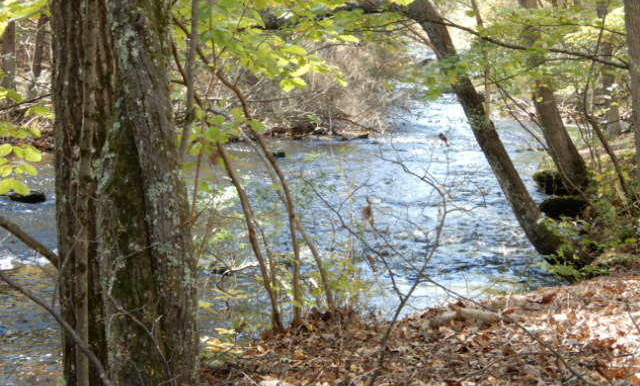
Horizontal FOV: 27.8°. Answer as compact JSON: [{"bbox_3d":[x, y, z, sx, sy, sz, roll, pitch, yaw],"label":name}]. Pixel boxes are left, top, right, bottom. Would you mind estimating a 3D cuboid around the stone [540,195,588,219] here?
[{"bbox_3d":[2.352,0.150,12.500,0.500,0.250,0.420,2,8,11],"label":"stone"}]

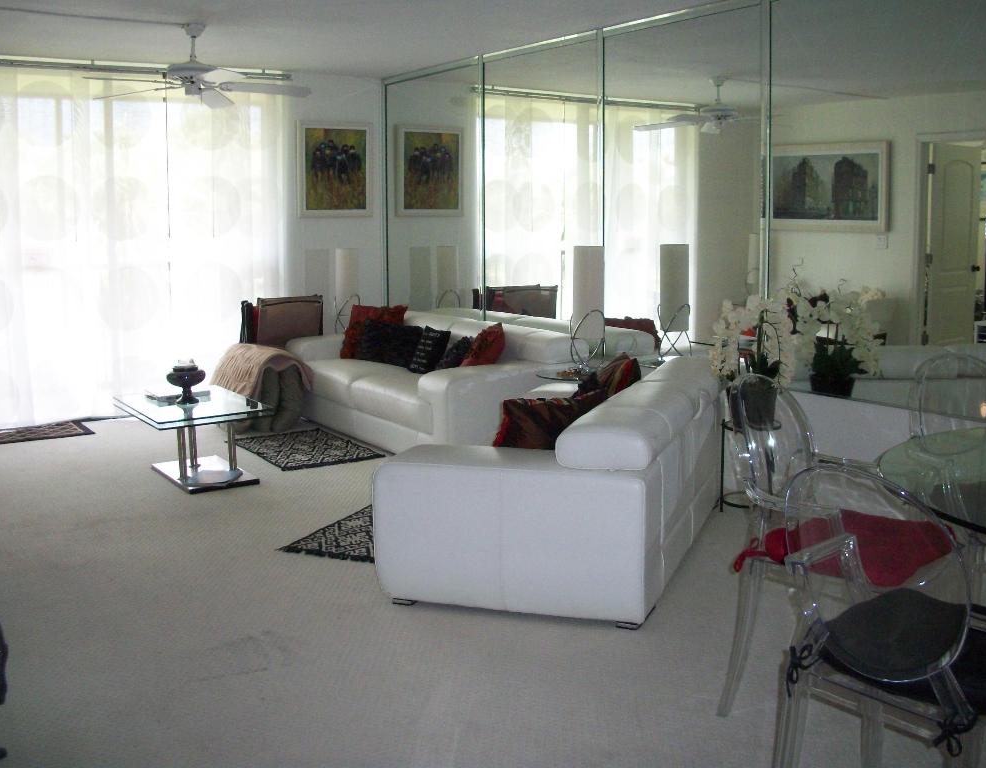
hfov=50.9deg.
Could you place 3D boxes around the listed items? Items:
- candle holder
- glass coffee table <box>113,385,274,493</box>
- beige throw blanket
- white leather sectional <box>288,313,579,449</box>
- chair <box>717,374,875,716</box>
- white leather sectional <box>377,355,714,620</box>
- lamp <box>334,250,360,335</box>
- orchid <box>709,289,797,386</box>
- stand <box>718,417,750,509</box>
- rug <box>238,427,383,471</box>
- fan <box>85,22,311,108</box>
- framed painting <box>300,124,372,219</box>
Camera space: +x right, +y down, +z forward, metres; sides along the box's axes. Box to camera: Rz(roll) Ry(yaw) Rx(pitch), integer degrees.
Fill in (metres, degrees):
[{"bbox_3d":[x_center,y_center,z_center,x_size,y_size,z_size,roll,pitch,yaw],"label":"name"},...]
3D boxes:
[{"bbox_3d":[-1.594,-0.001,5.400,0.202,0.202,0.202,0,9,0],"label":"candle holder"},{"bbox_3d":[-1.710,0.309,5.846,0.595,0.420,0.940,-7,11,-34],"label":"glass coffee table"},{"bbox_3d":[-1.618,-0.097,7.298,0.520,0.325,0.800,-7,11,-34],"label":"beige throw blanket"},{"bbox_3d":[-0.472,-0.047,7.024,1.050,0.735,2.220,-7,11,-34],"label":"white leather sectional"},{"bbox_3d":[0.946,0.435,2.713,0.544,0.937,0.554,-9,13,-44],"label":"chair"},{"bbox_3d":[0.328,0.327,4.230,0.967,0.695,1.652,3,10,20],"label":"white leather sectional"},{"bbox_3d":[-1.136,-0.716,8.092,0.200,0.690,0.200,0,9,0],"label":"lamp"},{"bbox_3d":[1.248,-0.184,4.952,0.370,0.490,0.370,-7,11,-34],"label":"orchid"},{"bbox_3d":[1.179,0.371,4.727,0.282,0.433,0.282,0,9,0],"label":"stand"},{"bbox_3d":[-1.189,0.402,6.534,0.655,0.012,0.975,-7,11,-34],"label":"rug"},{"bbox_3d":[-1.635,-1.772,5.672,1.269,0.403,1.269,0,9,0],"label":"fan"},{"bbox_3d":[-1.212,-1.650,8.004,0.645,0.730,0.040,-7,11,-34],"label":"framed painting"}]

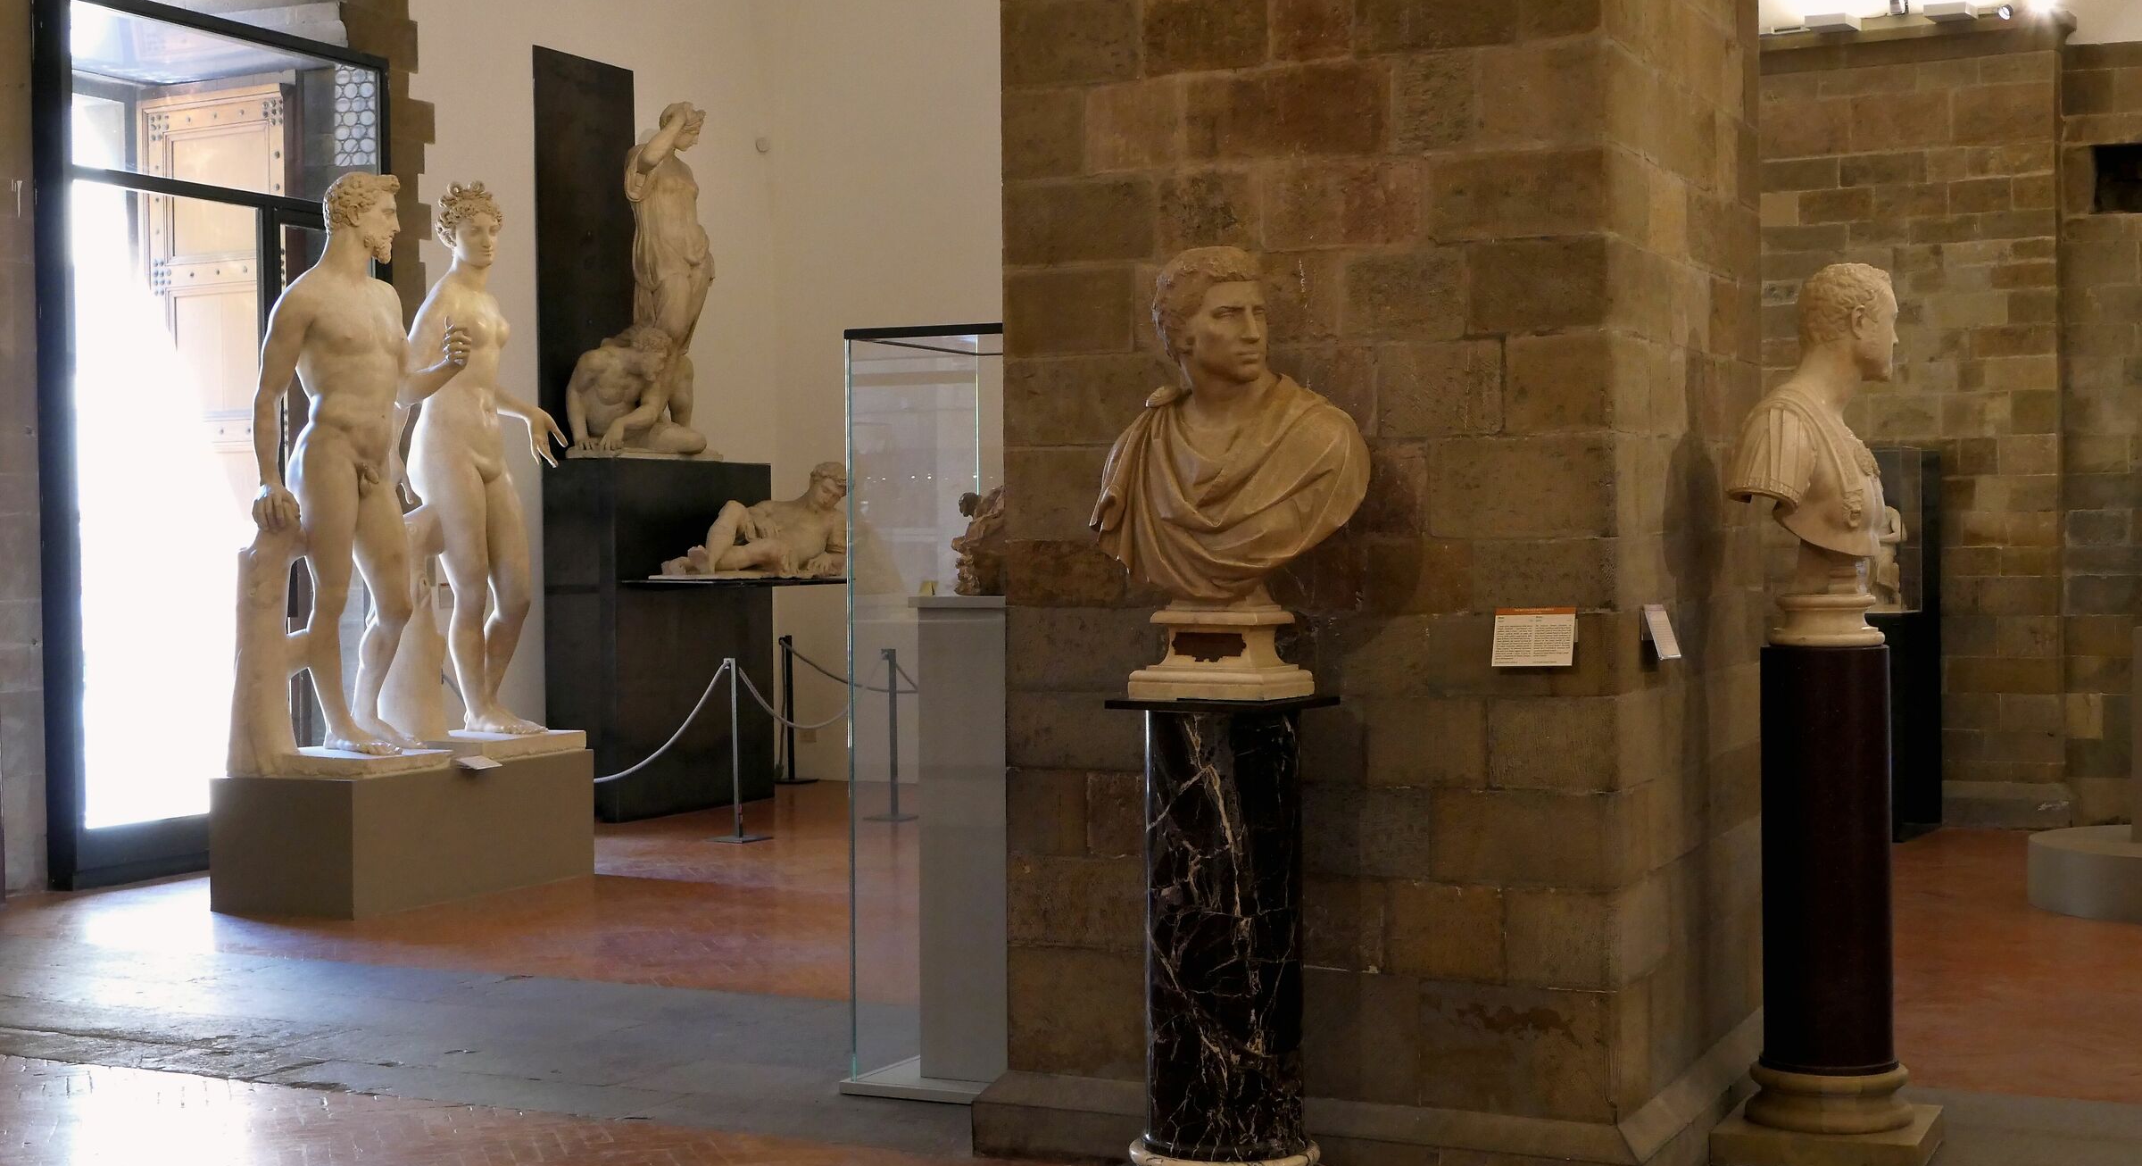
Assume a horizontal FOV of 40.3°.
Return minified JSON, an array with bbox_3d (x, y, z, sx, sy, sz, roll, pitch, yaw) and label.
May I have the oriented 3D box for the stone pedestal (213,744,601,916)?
[{"bbox_3d":[-2.629,0.973,11.633,0.640,0.515,1.515,0,1,25],"label":"stone pedestal"}]

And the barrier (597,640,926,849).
[{"bbox_3d":[-1.544,0.755,13.871,1.600,0.830,0.800,-1,1,-15],"label":"barrier"}]

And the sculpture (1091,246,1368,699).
[{"bbox_3d":[0.314,-0.232,6.119,0.590,0.946,0.360,0,2,27],"label":"sculpture"}]

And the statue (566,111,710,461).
[{"bbox_3d":[-2.172,-1.530,14.738,0.450,1.807,0.820,0,2,27],"label":"statue"}]

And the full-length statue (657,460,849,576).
[{"bbox_3d":[-1.617,-0.318,14.776,0.480,0.585,1.250,0,2,27],"label":"full-length statue"}]

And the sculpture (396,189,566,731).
[{"bbox_3d":[-2.449,-0.467,11.992,0.570,2.351,0.630,0,2,30],"label":"sculpture"}]

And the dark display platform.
[{"bbox_3d":[-2.110,0.259,14.938,0.430,1.780,1.450,0,1,25],"label":"dark display platform"}]

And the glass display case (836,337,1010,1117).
[{"bbox_3d":[-0.129,0.330,7.684,0.650,1.950,0.820,0,1,25],"label":"glass display case"}]

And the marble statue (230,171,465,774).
[{"bbox_3d":[-2.768,-0.426,11.258,0.600,2.309,0.660,0,2,28],"label":"marble statue"}]

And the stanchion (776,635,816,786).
[{"bbox_3d":[-1.515,0.704,16.141,0.220,0.824,0.220,0,1,25],"label":"stanchion"}]

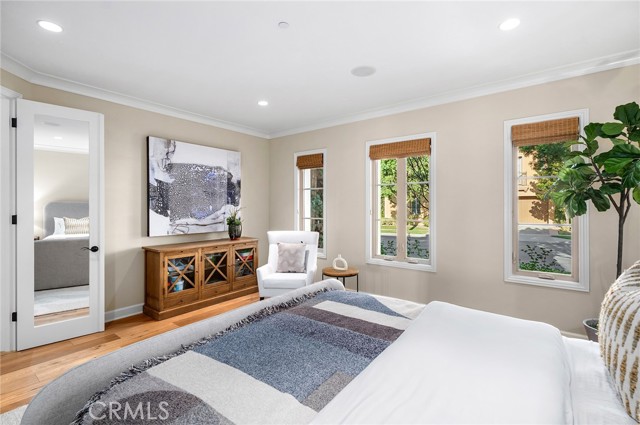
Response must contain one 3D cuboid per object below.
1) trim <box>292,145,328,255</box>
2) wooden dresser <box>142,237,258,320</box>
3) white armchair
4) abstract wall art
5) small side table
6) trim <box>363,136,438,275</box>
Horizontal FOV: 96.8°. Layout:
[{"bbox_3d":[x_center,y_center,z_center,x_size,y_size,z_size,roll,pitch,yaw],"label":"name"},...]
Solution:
[{"bbox_3d":[-0.169,-0.145,4.832,0.702,1.778,0.070,1,1,38],"label":"trim"},{"bbox_3d":[-1.649,0.898,4.219,0.403,0.846,1.550,1,1,38],"label":"wooden dresser"},{"bbox_3d":[-0.491,0.820,4.520,0.826,1.005,0.746,0,1,10],"label":"white armchair"},{"bbox_3d":[-1.807,-0.344,4.302,0.050,1.320,1.445,1,1,38],"label":"abstract wall art"},{"bbox_3d":[0.283,1.065,3.885,0.502,0.541,0.502,0,1,0],"label":"small side table"},{"bbox_3d":[1.076,-0.133,3.876,0.995,1.762,0.070,1,1,38],"label":"trim"}]

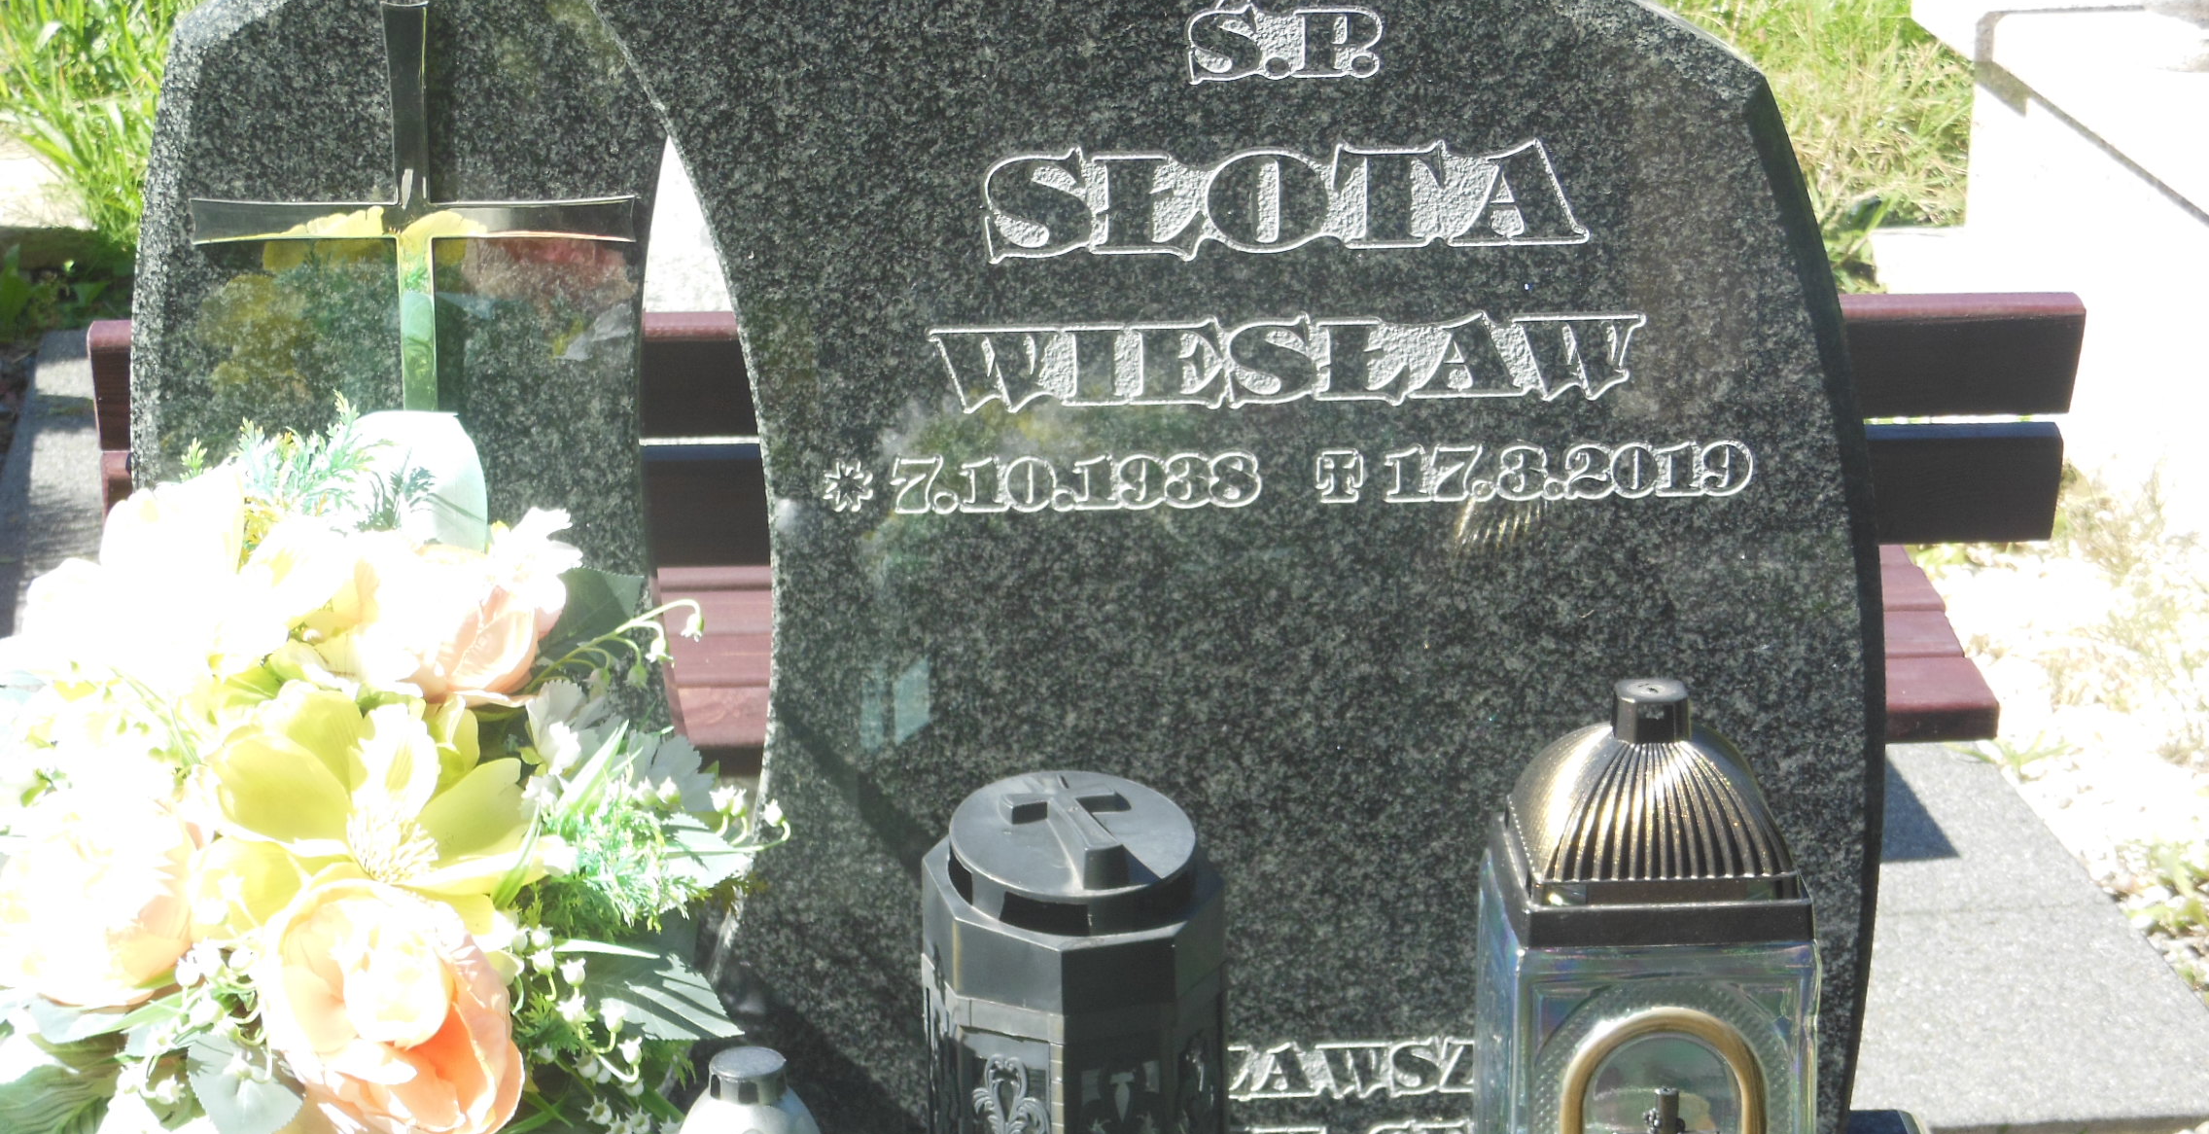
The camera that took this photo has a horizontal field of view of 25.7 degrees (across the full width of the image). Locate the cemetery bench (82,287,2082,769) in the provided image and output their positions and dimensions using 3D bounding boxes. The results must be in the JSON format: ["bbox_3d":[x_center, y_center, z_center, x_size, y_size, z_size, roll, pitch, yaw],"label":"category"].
[{"bbox_3d":[-0.017,0.129,2.920,1.060,0.715,0.500,-1,19,-3],"label":"cemetery bench"}]

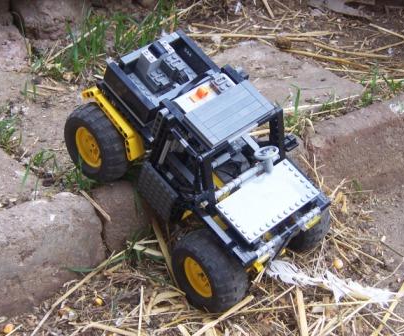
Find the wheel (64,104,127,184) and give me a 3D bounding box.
[{"bbox_3d":[-0.105,-0.026,0.875,0.042,0.082,0.082,-30,48,-32],"label":"wheel"}]

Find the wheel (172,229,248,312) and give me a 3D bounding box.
[{"bbox_3d":[0.006,0.100,0.828,0.042,0.082,0.082,-27,47,-29],"label":"wheel"}]

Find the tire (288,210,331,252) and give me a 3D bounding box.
[{"bbox_3d":[0.094,0.047,0.889,0.042,0.082,0.082,-27,47,-29],"label":"tire"}]

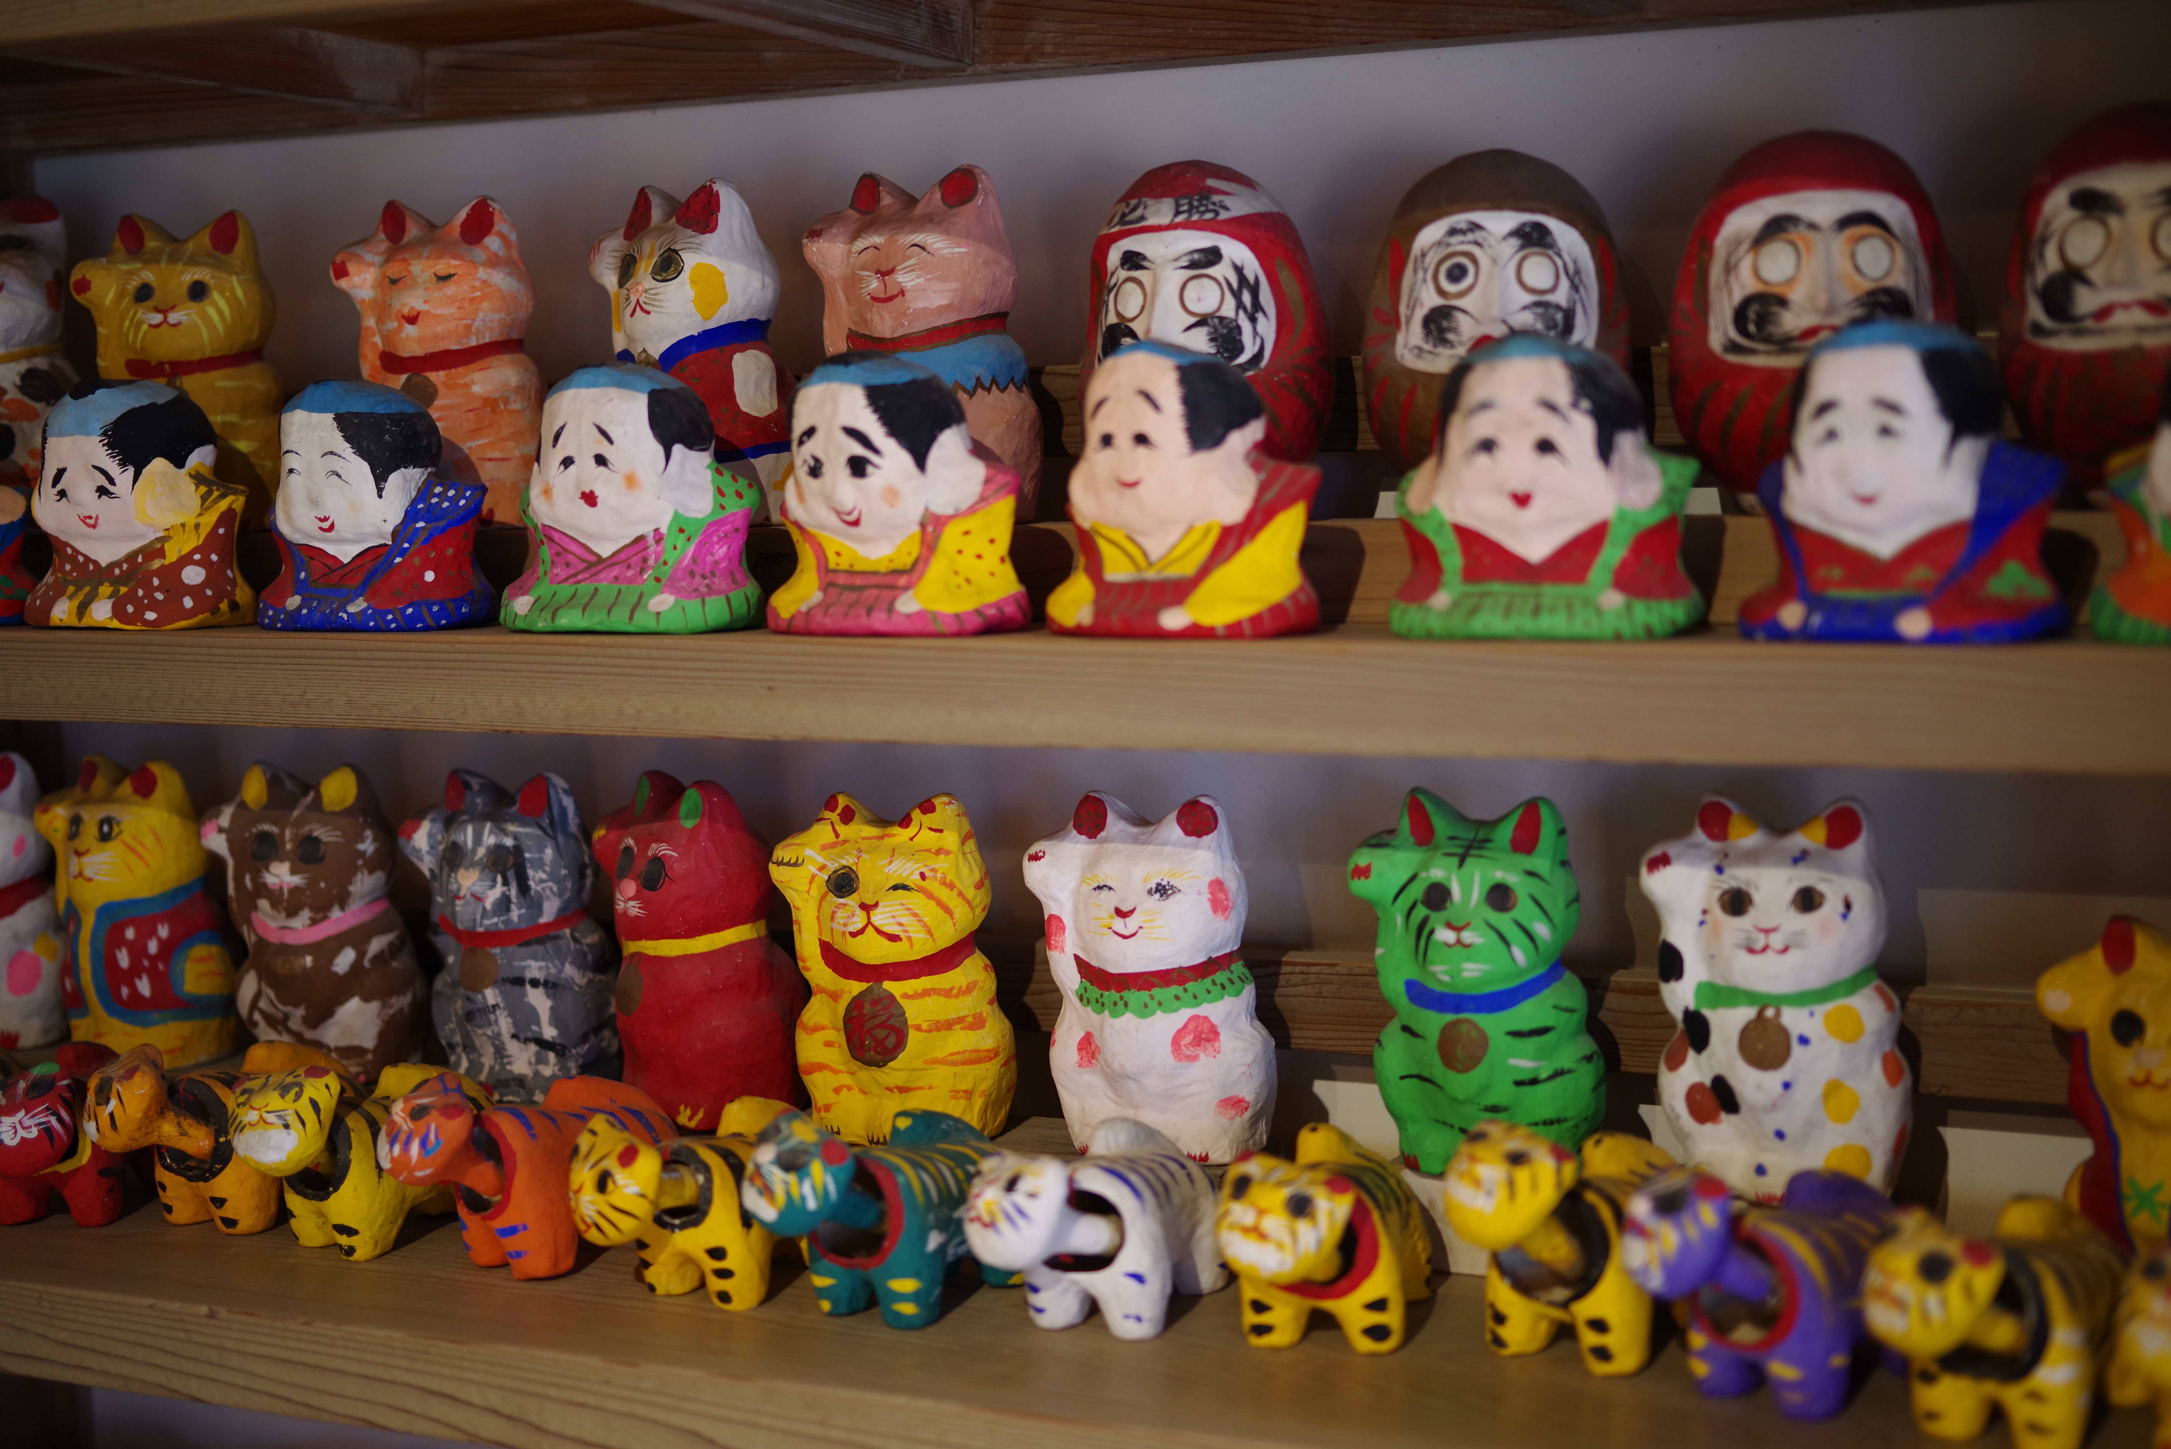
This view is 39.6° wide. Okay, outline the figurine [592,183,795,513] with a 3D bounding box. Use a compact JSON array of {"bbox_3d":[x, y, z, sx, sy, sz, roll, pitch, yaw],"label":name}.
[{"bbox_3d":[-0.154,-0.146,1.180,0.080,0.129,0.062,3,6,37],"label":"figurine"}]

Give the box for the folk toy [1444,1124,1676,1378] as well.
[{"bbox_3d":[0.152,0.152,0.900,0.050,0.064,0.103,2,6,35],"label":"folk toy"}]

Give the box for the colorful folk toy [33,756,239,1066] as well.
[{"bbox_3d":[-0.425,0.082,1.351,0.089,0.133,0.070,1,5,25],"label":"colorful folk toy"}]

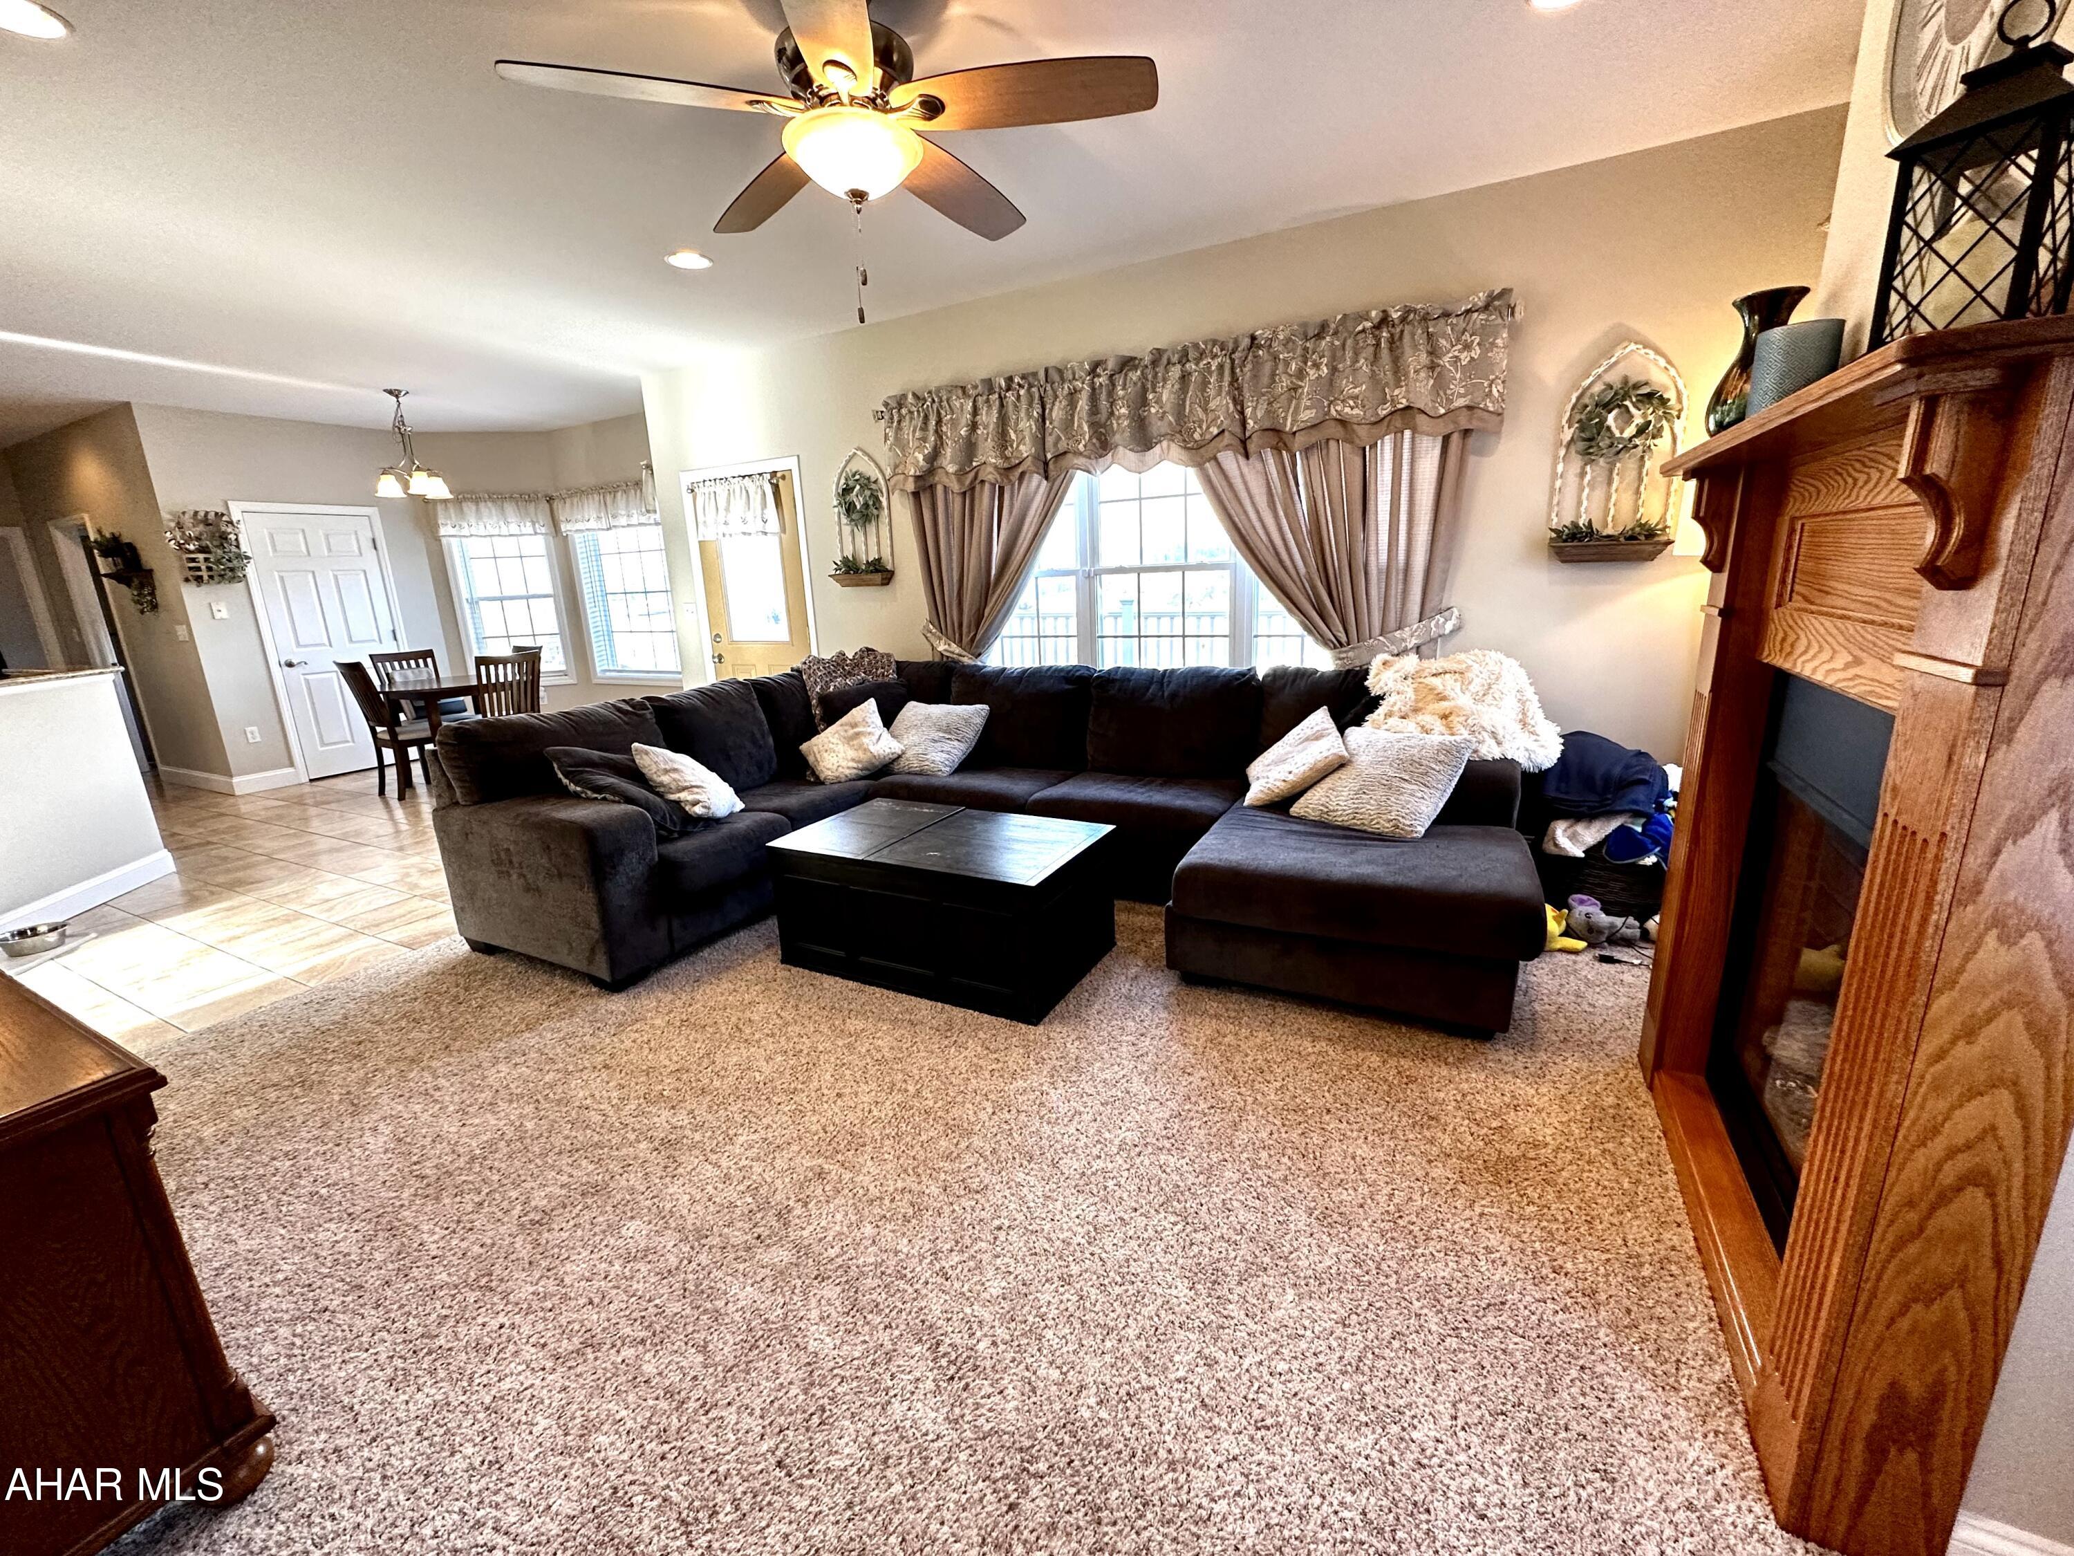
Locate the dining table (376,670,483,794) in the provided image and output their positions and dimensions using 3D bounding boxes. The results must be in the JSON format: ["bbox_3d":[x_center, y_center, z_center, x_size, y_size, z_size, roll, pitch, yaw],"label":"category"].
[{"bbox_3d":[-4.317,-0.342,6.325,0.923,0.755,0.923,5,15,28],"label":"dining table"}]

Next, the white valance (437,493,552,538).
[{"bbox_3d":[-4.612,-2.239,7.159,0.914,0.357,0.109,-6,14,-13],"label":"white valance"}]

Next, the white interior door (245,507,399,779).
[{"bbox_3d":[-5.633,-1.060,6.792,0.070,2.036,0.834,5,15,28],"label":"white interior door"}]

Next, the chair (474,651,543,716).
[{"bbox_3d":[-3.773,-0.389,5.964,0.516,0.968,0.447,7,16,34],"label":"chair"}]

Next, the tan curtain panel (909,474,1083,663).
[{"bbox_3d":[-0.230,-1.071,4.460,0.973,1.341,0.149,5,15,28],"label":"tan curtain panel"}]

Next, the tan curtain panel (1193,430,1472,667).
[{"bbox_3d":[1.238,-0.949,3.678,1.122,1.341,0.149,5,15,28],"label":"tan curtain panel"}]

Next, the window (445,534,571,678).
[{"bbox_3d":[-4.626,-1.517,7.393,0.844,1.410,0.099,-6,14,-13],"label":"window"}]

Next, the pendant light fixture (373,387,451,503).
[{"bbox_3d":[-4.274,-2.240,5.665,0.437,0.685,0.437,5,15,28],"label":"pendant light fixture"}]

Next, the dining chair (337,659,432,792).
[{"bbox_3d":[-4.539,-0.367,6.011,0.437,0.968,0.506,4,15,26],"label":"dining chair"}]

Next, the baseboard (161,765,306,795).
[{"bbox_3d":[-6.500,-0.025,6.746,1.380,0.129,0.397,5,15,28],"label":"baseboard"}]

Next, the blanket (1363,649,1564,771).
[{"bbox_3d":[1.579,-0.252,3.135,0.675,0.417,0.576,5,15,28],"label":"blanket"}]

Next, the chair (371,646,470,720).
[{"bbox_3d":[-4.775,-0.494,6.586,0.526,0.968,0.447,5,15,28],"label":"chair"}]

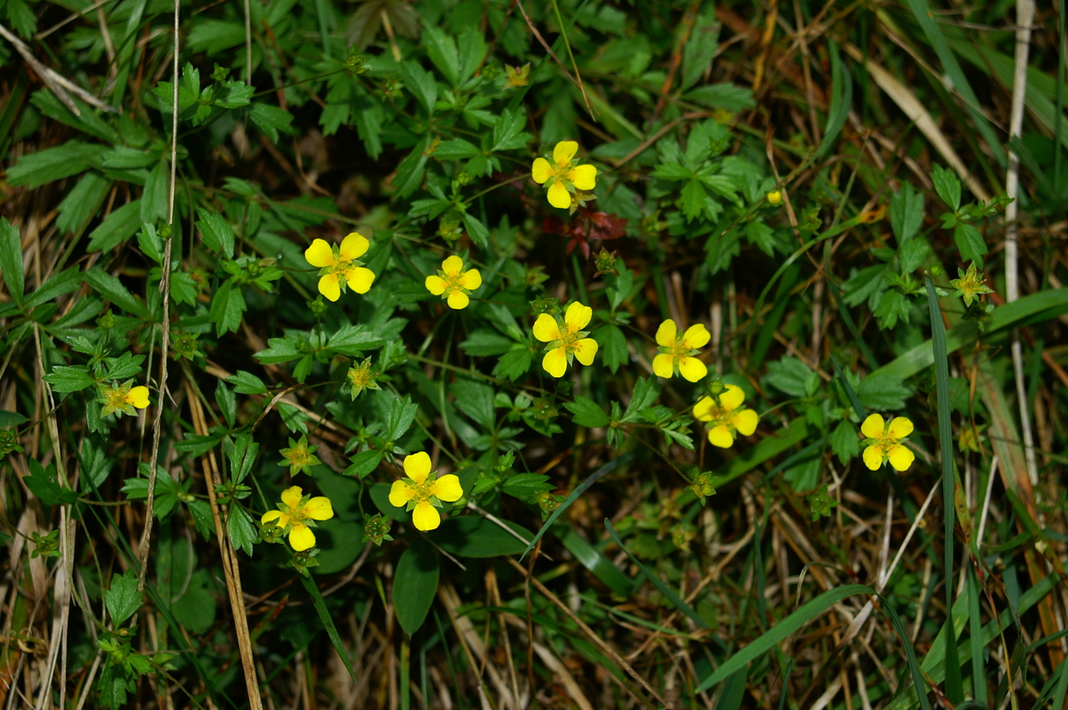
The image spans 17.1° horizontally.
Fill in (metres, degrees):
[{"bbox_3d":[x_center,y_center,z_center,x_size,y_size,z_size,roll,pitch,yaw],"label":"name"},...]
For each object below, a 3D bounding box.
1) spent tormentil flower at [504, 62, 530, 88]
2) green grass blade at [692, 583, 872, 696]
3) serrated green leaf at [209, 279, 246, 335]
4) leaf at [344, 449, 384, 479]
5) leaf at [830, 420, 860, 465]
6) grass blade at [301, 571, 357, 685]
[{"bbox_3d":[-0.003,-0.046,0.580,0.004,0.003,0.004,0,76,0],"label":"spent tormentil flower"},{"bbox_3d":[0.039,0.044,0.555,0.033,0.007,0.005,-30,70,-12],"label":"green grass blade"},{"bbox_3d":[-0.048,-0.007,0.560,0.005,0.003,0.009,10,67,4],"label":"serrated green leaf"},{"bbox_3d":[-0.028,0.018,0.574,0.008,0.003,0.004,-31,73,-11],"label":"leaf"},{"bbox_3d":[0.050,0.014,0.575,0.005,0.003,0.008,-3,70,-1],"label":"leaf"},{"bbox_3d":[-0.033,0.044,0.577,0.002,0.003,0.021,-27,72,-10],"label":"grass blade"}]

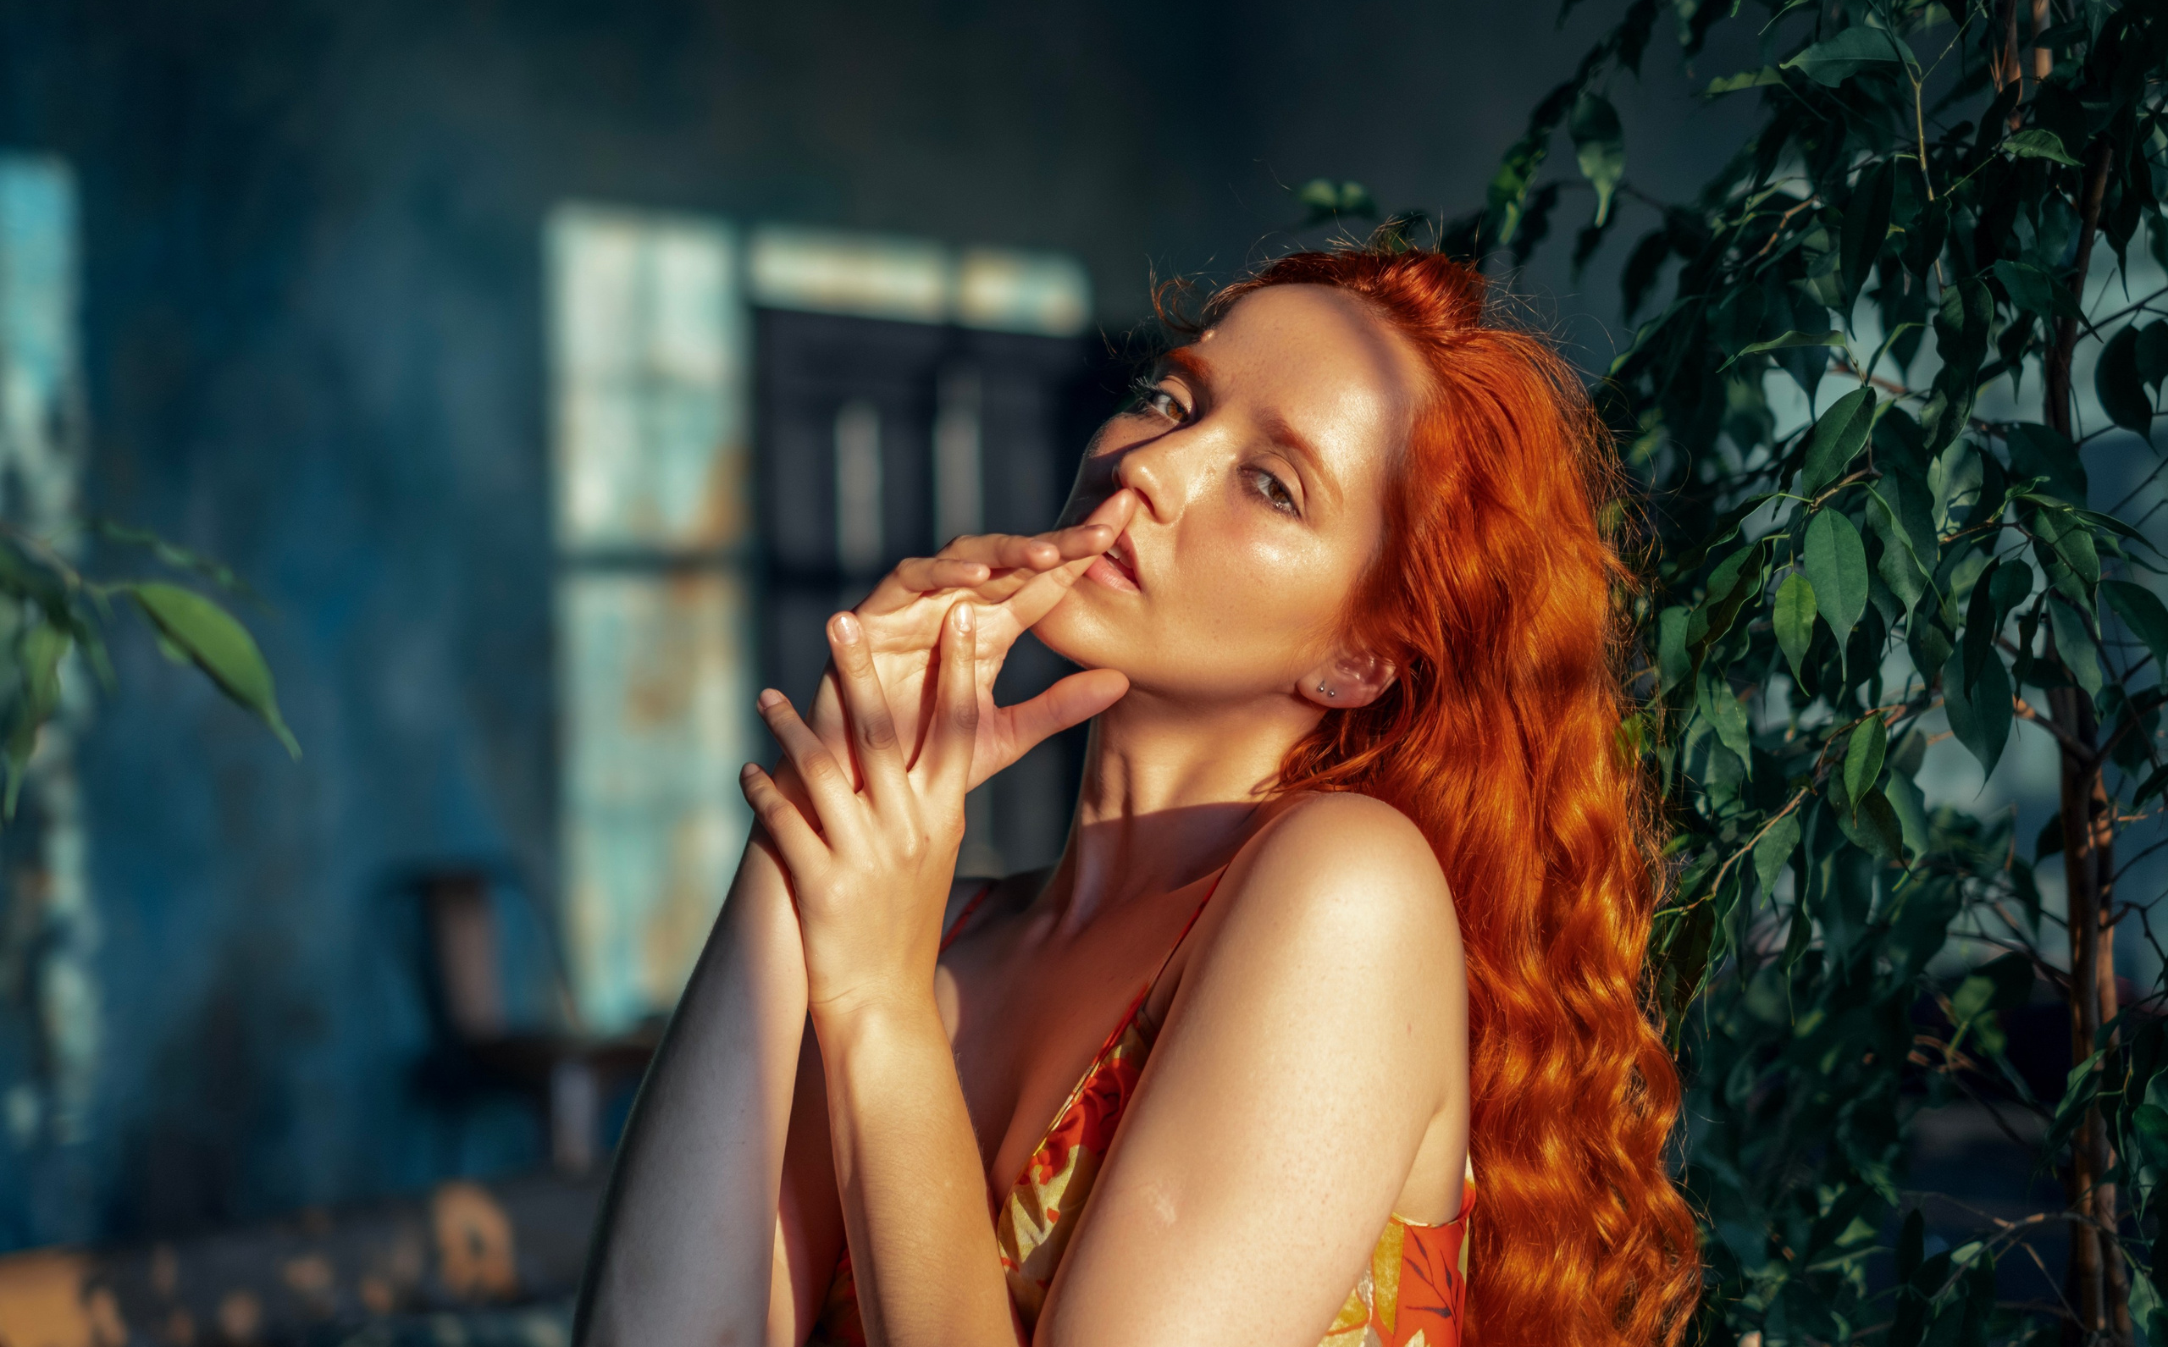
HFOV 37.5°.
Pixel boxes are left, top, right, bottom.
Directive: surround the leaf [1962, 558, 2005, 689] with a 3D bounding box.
[{"bbox_3d":[0.440,-0.024,1.560,0.014,0.068,0.018,13,-6,15],"label":"leaf"}]

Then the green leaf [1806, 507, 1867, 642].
[{"bbox_3d":[0.342,-0.042,1.450,0.030,0.067,0.012,-5,-6,-1],"label":"green leaf"}]

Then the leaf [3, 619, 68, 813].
[{"bbox_3d":[-0.378,0.017,1.150,0.017,0.075,0.020,11,-14,-18],"label":"leaf"}]

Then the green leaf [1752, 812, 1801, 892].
[{"bbox_3d":[0.332,0.086,1.530,0.019,0.045,0.013,21,-14,13],"label":"green leaf"}]

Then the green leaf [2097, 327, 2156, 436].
[{"bbox_3d":[0.497,-0.138,1.520,0.030,0.057,0.014,-9,0,-11],"label":"green leaf"}]

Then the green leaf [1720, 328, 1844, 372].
[{"bbox_3d":[0.315,-0.145,1.440,0.056,0.015,0.026,11,9,-17],"label":"green leaf"}]

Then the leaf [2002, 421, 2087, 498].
[{"bbox_3d":[0.488,-0.108,1.620,0.036,0.057,0.018,-39,-22,15],"label":"leaf"}]

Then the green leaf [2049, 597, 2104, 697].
[{"bbox_3d":[0.467,-0.011,1.500,0.024,0.059,0.015,-23,0,24],"label":"green leaf"}]

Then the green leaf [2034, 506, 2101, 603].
[{"bbox_3d":[0.487,-0.059,1.580,0.025,0.059,0.018,-28,-21,16],"label":"green leaf"}]

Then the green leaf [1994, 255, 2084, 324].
[{"bbox_3d":[0.472,-0.189,1.580,0.055,0.024,0.018,43,17,23],"label":"green leaf"}]

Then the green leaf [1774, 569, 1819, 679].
[{"bbox_3d":[0.322,-0.020,1.440,0.020,0.053,0.012,-10,-6,-12],"label":"green leaf"}]

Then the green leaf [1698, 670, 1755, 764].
[{"bbox_3d":[0.314,0.022,1.560,0.020,0.054,0.016,-28,-21,10],"label":"green leaf"}]

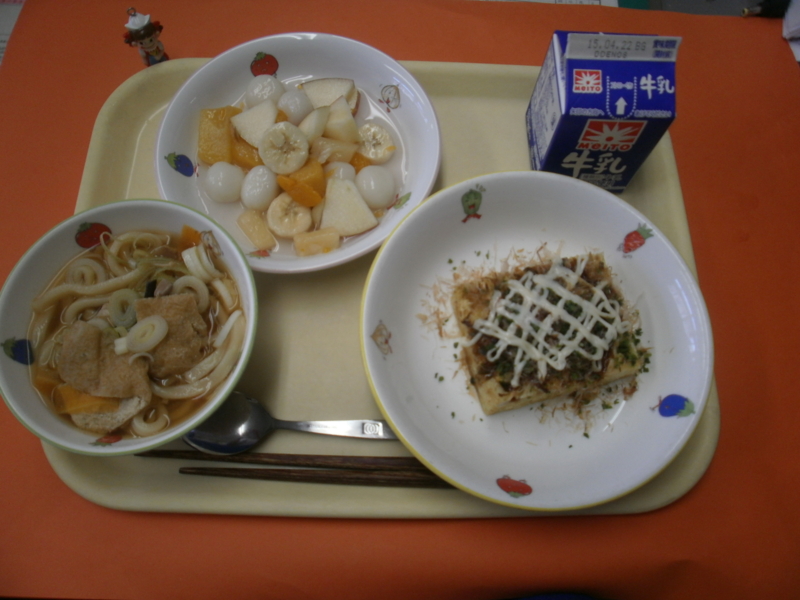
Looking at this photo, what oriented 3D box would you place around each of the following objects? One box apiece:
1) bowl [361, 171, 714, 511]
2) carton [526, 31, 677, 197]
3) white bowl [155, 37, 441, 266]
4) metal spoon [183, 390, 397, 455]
[{"bbox_3d":[0.070,0.020,0.325,0.179,0.041,0.179,0,70,0],"label":"bowl"},{"bbox_3d":[0.112,-0.111,0.341,0.057,0.100,0.057,1,70,0],"label":"carton"},{"bbox_3d":[-0.058,-0.082,0.362,0.158,0.040,0.158,0,70,0],"label":"white bowl"},{"bbox_3d":[-0.046,0.067,0.320,0.151,0.019,0.034,3,70,1],"label":"metal spoon"}]

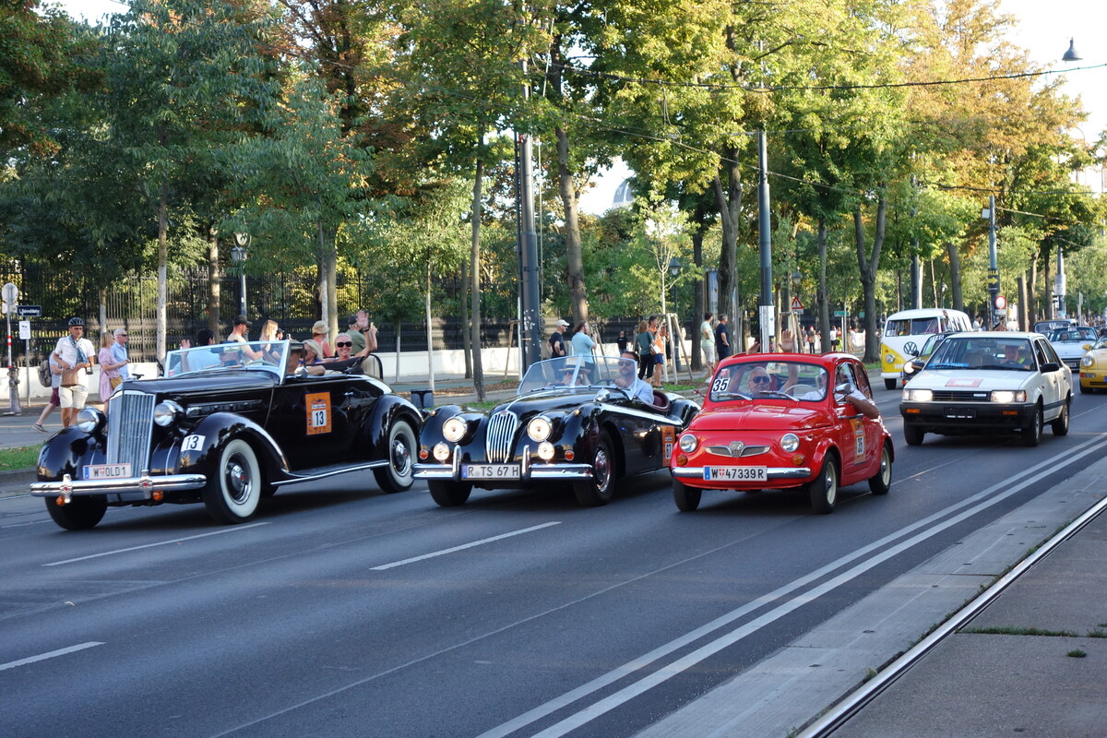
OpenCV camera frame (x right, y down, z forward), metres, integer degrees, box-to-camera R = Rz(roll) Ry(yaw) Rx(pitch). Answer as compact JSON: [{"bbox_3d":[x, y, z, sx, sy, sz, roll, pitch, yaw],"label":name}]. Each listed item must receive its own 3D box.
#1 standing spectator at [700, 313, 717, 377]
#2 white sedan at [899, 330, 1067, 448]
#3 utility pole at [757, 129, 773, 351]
[{"bbox_3d":[3.892,-0.536,48.512,0.330,1.770,0.470,-2,1,-10],"label":"standing spectator"},{"bbox_3d":[5.660,0.227,25.150,1.645,1.390,4.200,-1,1,22],"label":"white sedan"},{"bbox_3d":[6.287,-3.567,57.400,0.400,7.600,0.400,-1,1,0],"label":"utility pole"}]

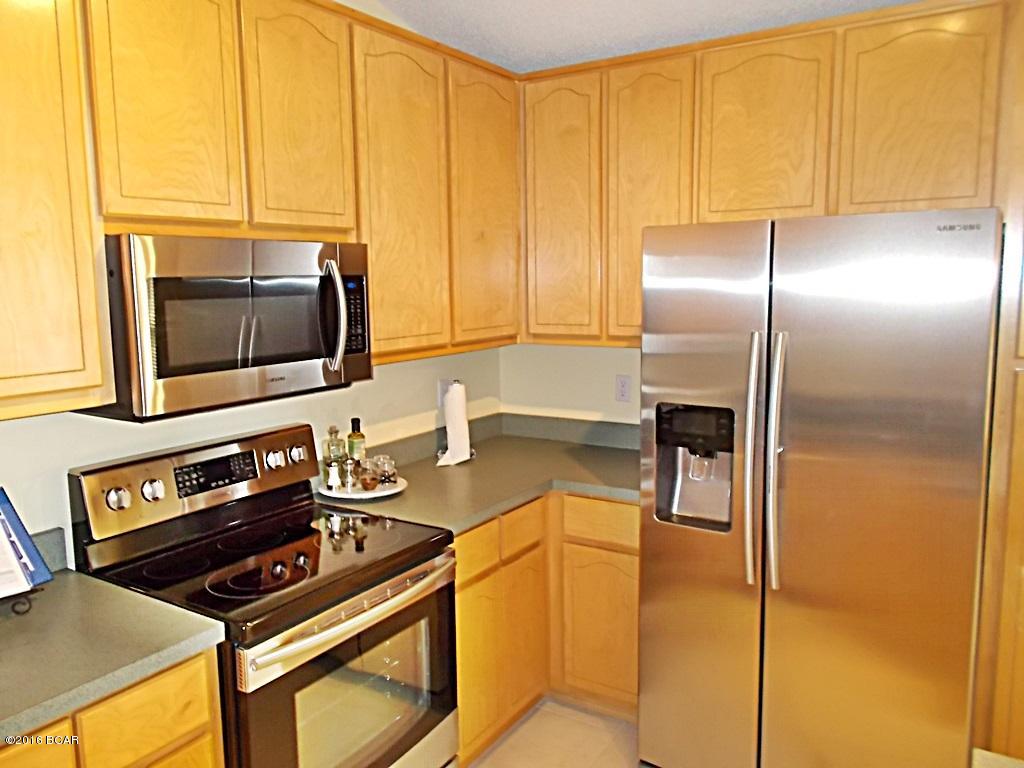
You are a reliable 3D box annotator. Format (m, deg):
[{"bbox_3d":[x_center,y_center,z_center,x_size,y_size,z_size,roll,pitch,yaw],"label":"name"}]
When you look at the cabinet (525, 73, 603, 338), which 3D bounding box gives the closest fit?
[{"bbox_3d":[0.288,-0.703,3.178,0.355,1.025,0.317,4,9,32],"label":"cabinet"}]

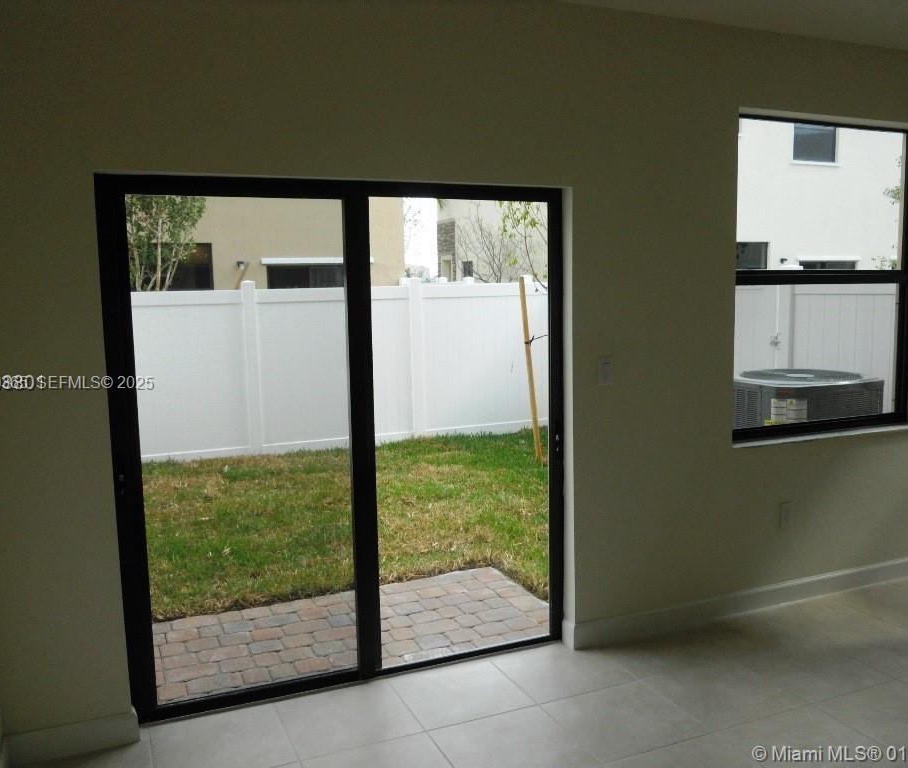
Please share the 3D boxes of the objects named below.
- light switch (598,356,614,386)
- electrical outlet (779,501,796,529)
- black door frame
[{"bbox_3d":[0.663,-0.053,3.585,0.078,0.124,0.012,-4,7,-23],"label":"light switch"},{"bbox_3d":[1.640,0.648,4.077,0.076,0.122,0.010,-4,7,-23],"label":"electrical outlet"},{"bbox_3d":[-0.383,0.214,3.349,1.835,2.015,0.100,-4,7,-23],"label":"black door frame"}]

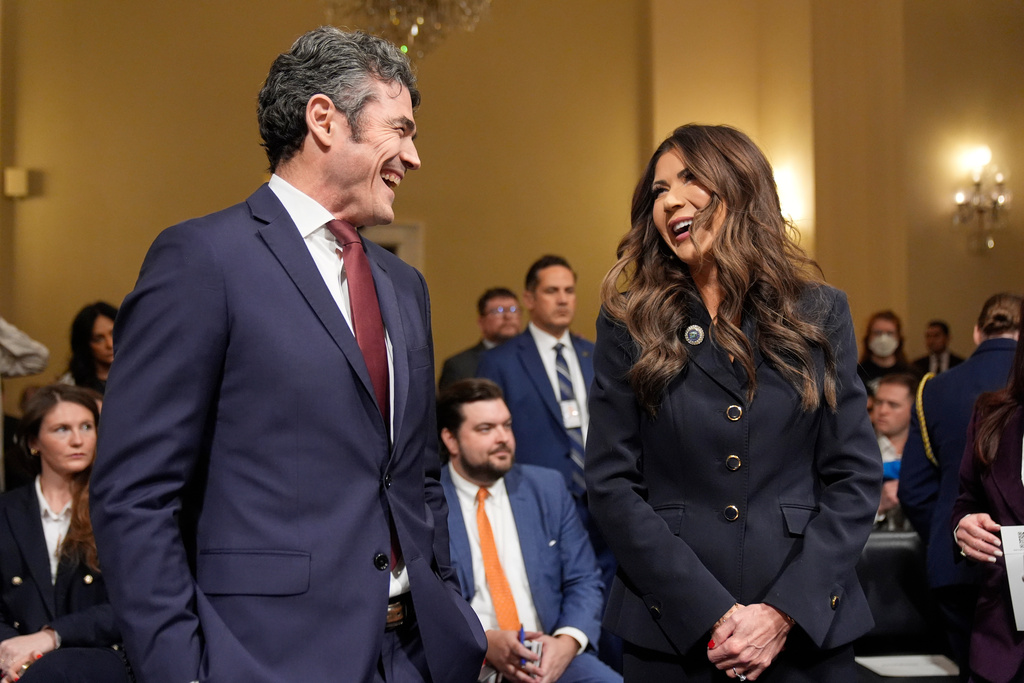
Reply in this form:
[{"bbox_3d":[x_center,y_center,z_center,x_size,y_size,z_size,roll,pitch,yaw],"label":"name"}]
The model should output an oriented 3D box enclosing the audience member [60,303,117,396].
[{"bbox_3d":[-1.590,0.660,4.180,0.460,1.620,0.300,1,-2,-35],"label":"audience member"}]

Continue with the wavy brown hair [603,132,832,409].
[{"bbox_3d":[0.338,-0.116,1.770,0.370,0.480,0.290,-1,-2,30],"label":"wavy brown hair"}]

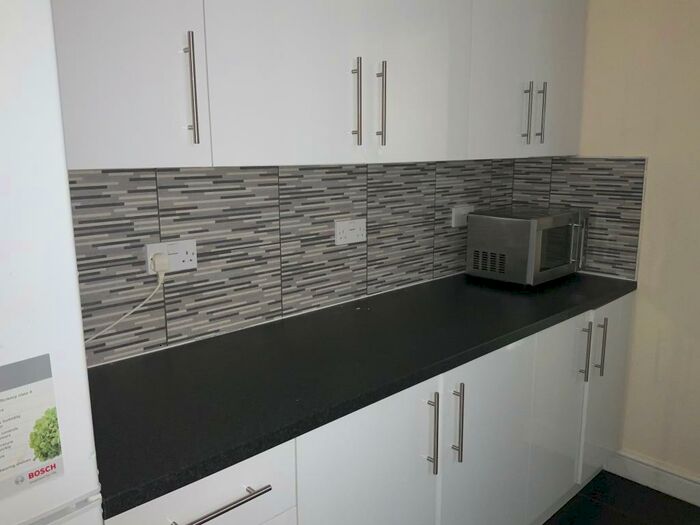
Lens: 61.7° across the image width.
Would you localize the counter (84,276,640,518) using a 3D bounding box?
[{"bbox_3d":[0.173,0.203,1.852,2.210,0.040,0.620,-10,14,-44],"label":"counter"}]

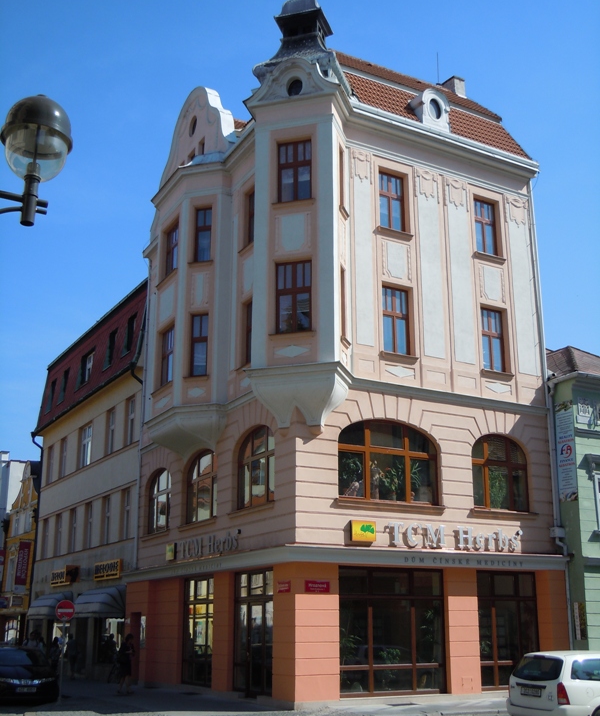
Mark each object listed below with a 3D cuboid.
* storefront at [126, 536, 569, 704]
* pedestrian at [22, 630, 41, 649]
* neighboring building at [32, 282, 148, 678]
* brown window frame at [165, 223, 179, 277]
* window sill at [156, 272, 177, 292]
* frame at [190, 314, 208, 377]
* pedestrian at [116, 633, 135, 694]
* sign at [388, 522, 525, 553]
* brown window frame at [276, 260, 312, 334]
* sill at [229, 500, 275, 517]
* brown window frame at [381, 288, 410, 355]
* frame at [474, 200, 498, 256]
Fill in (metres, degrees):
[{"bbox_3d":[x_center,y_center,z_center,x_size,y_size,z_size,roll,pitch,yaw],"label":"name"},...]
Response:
[{"bbox_3d":[0.969,8.471,28.746,9.400,3.780,11.900,9,-19,-29],"label":"storefront"},{"bbox_3d":[-7.781,8.774,25.997,0.500,1.762,0.330,-4,-17,14],"label":"pedestrian"},{"bbox_3d":[-5.989,6.528,41.176,9.000,15.000,15.000,9,-19,-28],"label":"neighboring building"},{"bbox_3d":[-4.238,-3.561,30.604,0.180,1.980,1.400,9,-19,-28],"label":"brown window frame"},{"bbox_3d":[-4.371,-2.548,30.025,0.250,0.160,1.700,9,-19,-28],"label":"window sill"},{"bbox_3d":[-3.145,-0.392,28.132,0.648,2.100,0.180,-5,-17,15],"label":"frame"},{"bbox_3d":[-5.033,8.887,26.216,0.440,1.654,0.460,-8,-18,24],"label":"pedestrian"},{"bbox_3d":[4.298,4.910,24.715,4.650,0.600,0.150,9,-19,-29],"label":"sign"},{"bbox_3d":[-0.150,-1.627,24.056,0.998,2.100,0.180,-5,-17,15],"label":"brown window frame"},{"bbox_3d":[-1.270,4.146,24.456,0.250,0.150,2.650,9,-19,-28],"label":"sill"},{"bbox_3d":[2.757,-1.029,25.790,1.000,1.960,0.140,9,-19,-28],"label":"brown window frame"},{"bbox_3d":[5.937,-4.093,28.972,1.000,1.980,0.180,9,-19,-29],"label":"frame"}]

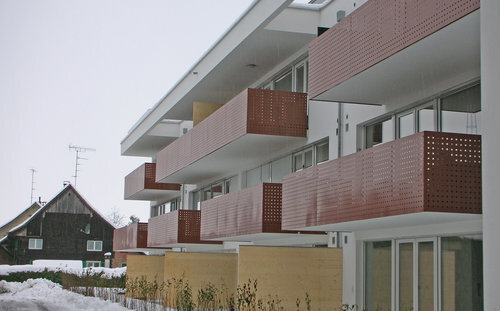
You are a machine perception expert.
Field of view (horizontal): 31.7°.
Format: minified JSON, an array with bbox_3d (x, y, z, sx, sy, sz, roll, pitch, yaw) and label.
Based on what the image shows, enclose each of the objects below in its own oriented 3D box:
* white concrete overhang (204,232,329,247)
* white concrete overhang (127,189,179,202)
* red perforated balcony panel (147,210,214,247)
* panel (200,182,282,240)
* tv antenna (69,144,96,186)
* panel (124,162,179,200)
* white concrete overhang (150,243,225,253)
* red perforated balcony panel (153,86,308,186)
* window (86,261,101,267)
[{"bbox_3d":[0.230,2.508,27.425,1.888,0.250,7.524,3,-8,-15],"label":"white concrete overhang"},{"bbox_3d":[-5.394,2.154,48.189,1.888,0.250,7.128,3,-8,-15],"label":"white concrete overhang"},{"bbox_3d":[-2.974,3.321,38.990,1.914,1.320,7.524,3,-8,-15],"label":"red perforated balcony panel"},{"bbox_3d":[0.231,1.898,27.501,1.914,1.320,7.524,3,-8,-15],"label":"panel"},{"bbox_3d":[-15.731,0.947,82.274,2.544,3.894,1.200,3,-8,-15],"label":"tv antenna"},{"bbox_3d":[-5.393,1.544,48.265,1.914,1.320,7.128,3,-8,-15],"label":"panel"},{"bbox_3d":[-2.975,3.931,38.914,1.888,0.250,7.524,3,-8,-15],"label":"white concrete overhang"},{"bbox_3d":[-1.241,-0.363,32.891,1.861,1.320,15.444,3,-8,-15],"label":"red perforated balcony panel"},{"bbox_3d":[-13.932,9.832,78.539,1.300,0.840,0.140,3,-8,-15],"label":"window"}]

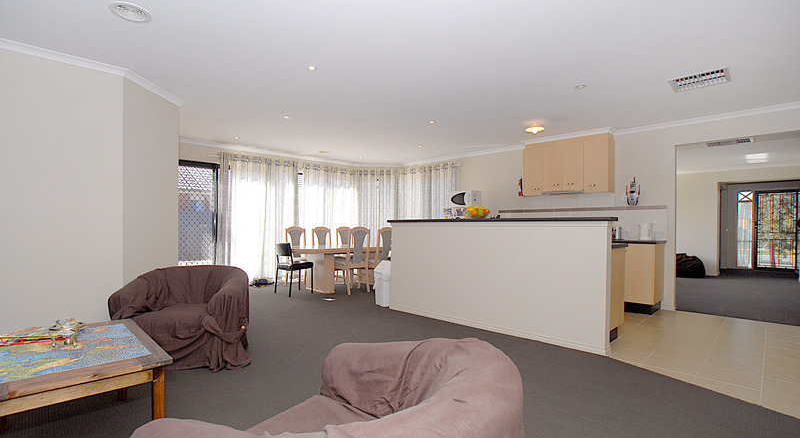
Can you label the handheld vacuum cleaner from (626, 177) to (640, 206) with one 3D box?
[{"bbox_3d":[3.128,-0.368,4.770,0.165,0.365,0.120,-1,-1,42],"label":"handheld vacuum cleaner"}]

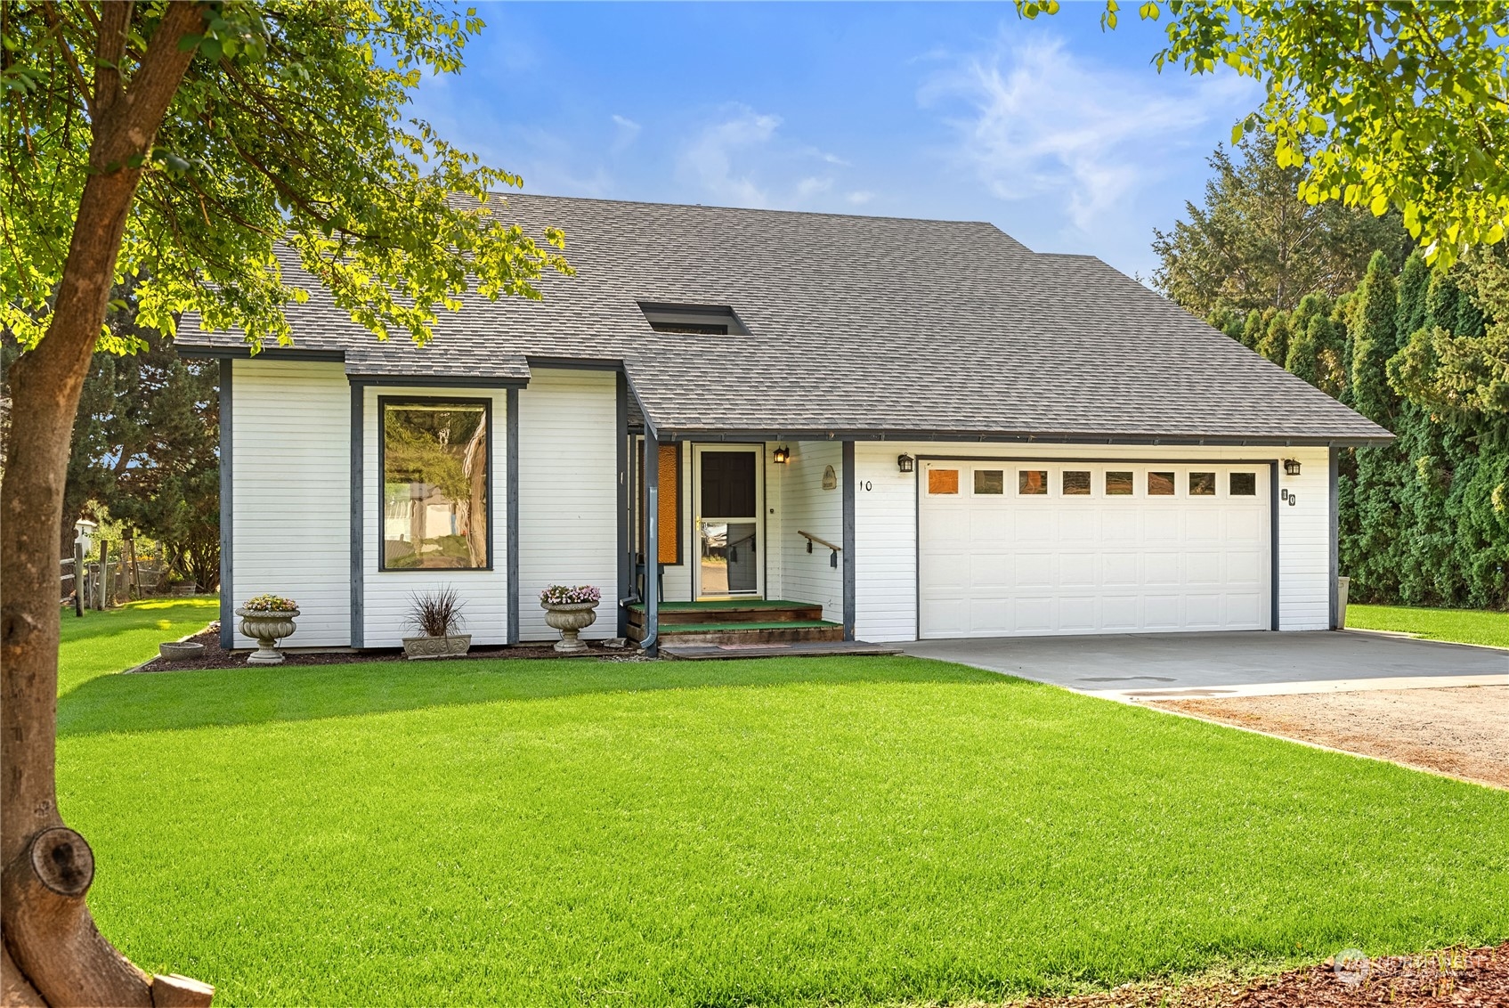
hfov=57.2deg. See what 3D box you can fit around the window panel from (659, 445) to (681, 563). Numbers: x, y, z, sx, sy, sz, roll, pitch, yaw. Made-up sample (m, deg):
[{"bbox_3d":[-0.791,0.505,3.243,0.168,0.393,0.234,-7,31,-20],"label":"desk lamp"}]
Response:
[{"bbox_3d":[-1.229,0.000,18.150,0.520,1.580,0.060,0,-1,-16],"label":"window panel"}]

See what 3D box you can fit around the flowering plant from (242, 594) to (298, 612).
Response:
[{"bbox_3d":[-5.407,1.102,15.450,0.600,0.190,0.560,0,-1,-16],"label":"flowering plant"}]

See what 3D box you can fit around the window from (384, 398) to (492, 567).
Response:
[{"bbox_3d":[-3.735,-0.235,16.210,1.300,2.060,0.070,0,-1,-16],"label":"window"}]

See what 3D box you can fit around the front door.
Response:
[{"bbox_3d":[-0.342,0.243,18.475,0.966,2.067,0.080,0,-1,-16],"label":"front door"}]

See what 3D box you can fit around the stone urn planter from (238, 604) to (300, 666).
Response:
[{"bbox_3d":[-5.436,1.461,15.450,0.690,0.580,0.690,0,-1,-16],"label":"stone urn planter"}]

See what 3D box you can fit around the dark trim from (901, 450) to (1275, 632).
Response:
[{"bbox_3d":[4.273,0.554,17.160,4.900,2.140,0.080,0,-1,-16],"label":"dark trim"}]

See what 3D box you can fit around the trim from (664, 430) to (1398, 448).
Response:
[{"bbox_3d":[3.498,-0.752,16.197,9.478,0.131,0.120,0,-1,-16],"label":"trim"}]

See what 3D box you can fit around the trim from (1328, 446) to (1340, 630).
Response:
[{"bbox_3d":[7.588,0.442,18.135,0.152,2.390,0.075,0,-1,-16],"label":"trim"}]

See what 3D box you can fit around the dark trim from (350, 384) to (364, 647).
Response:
[{"bbox_3d":[-4.616,0.143,16.071,0.147,3.046,0.075,0,-1,-16],"label":"dark trim"}]

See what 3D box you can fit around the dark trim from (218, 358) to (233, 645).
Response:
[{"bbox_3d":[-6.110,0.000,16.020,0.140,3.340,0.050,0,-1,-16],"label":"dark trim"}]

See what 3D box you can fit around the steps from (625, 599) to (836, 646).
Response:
[{"bbox_3d":[-0.412,1.443,17.111,2.320,0.385,2.534,0,-1,-16],"label":"steps"}]

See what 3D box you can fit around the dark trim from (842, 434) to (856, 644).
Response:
[{"bbox_3d":[1.099,0.426,16.120,0.145,2.350,0.060,0,-1,-16],"label":"dark trim"}]

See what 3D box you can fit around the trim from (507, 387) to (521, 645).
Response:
[{"bbox_3d":[-2.895,0.142,16.569,0.154,3.067,0.075,0,-1,-16],"label":"trim"}]

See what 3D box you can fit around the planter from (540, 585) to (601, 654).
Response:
[{"bbox_3d":[-2.170,1.356,16.348,0.691,0.761,0.691,0,-1,-16],"label":"planter"}]

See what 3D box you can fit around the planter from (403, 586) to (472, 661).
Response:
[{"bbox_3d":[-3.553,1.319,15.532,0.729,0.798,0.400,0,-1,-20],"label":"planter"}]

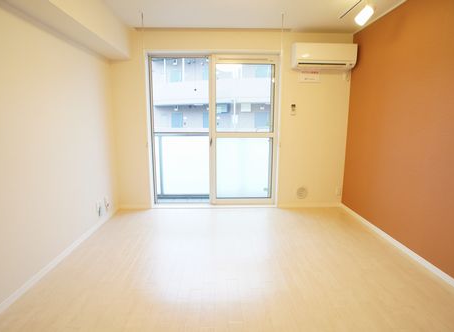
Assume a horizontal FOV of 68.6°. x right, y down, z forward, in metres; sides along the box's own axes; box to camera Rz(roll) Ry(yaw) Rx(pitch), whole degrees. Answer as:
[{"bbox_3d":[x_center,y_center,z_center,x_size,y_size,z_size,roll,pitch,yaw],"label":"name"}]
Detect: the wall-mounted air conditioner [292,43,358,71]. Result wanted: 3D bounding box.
[{"bbox_3d":[1.238,-1.387,4.269,0.770,0.290,0.220,0,8,-1],"label":"wall-mounted air conditioner"}]

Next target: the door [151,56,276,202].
[{"bbox_3d":[-0.164,-0.458,4.508,1.714,2.029,0.100,0,8,-1],"label":"door"}]

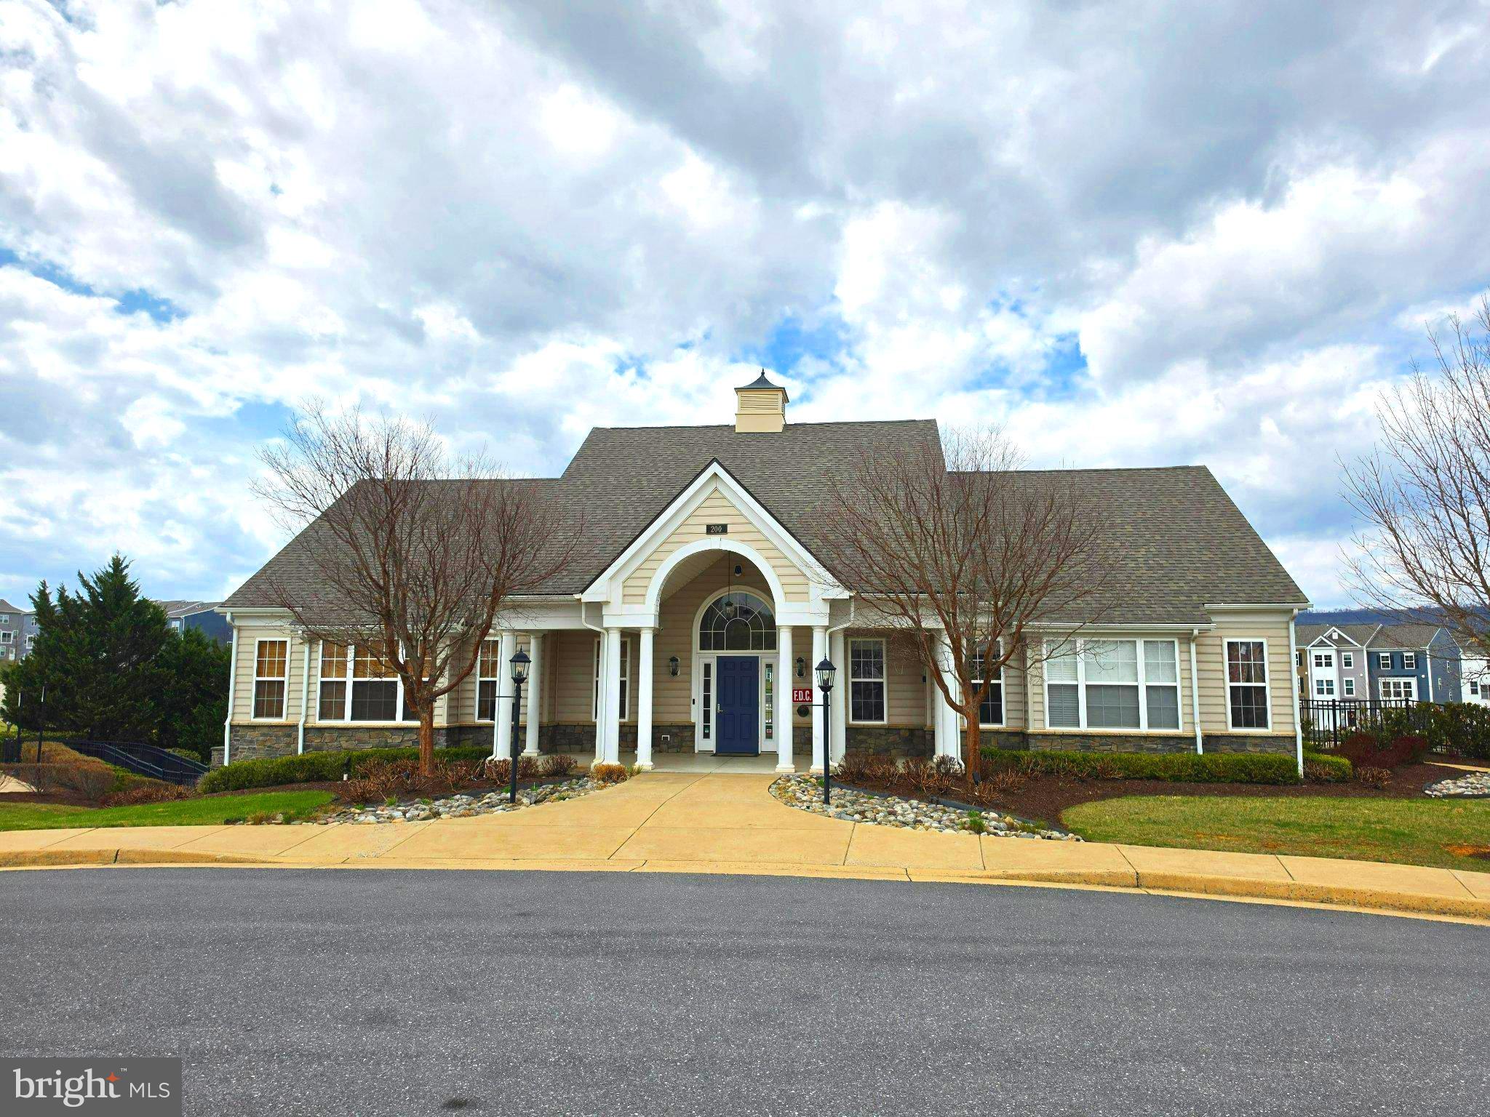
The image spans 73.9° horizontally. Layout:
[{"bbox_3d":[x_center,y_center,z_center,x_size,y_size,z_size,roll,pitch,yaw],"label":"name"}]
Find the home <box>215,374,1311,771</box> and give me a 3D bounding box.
[{"bbox_3d":[0.329,-0.300,25.423,21.800,10.070,14.847,-1,-6,7],"label":"home"}]

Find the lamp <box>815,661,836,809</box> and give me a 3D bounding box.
[{"bbox_3d":[1.127,2.366,13.689,0.290,2.034,0.290,-1,-6,7],"label":"lamp"}]

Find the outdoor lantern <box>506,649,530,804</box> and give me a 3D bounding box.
[{"bbox_3d":[-3.268,2.393,14.219,0.290,2.219,0.290,-1,-6,7],"label":"outdoor lantern"}]

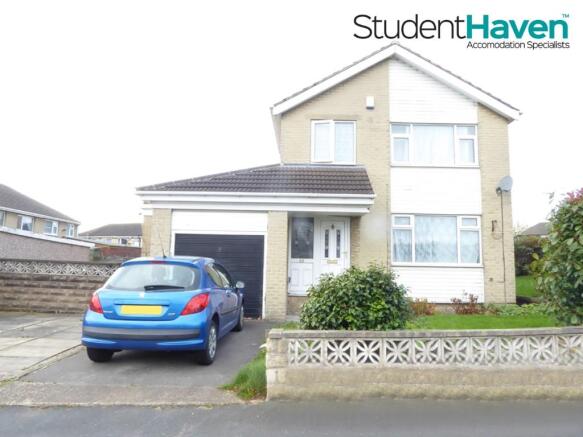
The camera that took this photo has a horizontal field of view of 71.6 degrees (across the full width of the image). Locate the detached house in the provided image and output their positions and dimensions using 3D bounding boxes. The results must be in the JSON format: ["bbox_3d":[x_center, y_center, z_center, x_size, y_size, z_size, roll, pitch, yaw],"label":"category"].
[{"bbox_3d":[1.340,-0.838,14.055,9.750,7.500,9.250,1,-7,1],"label":"detached house"}]

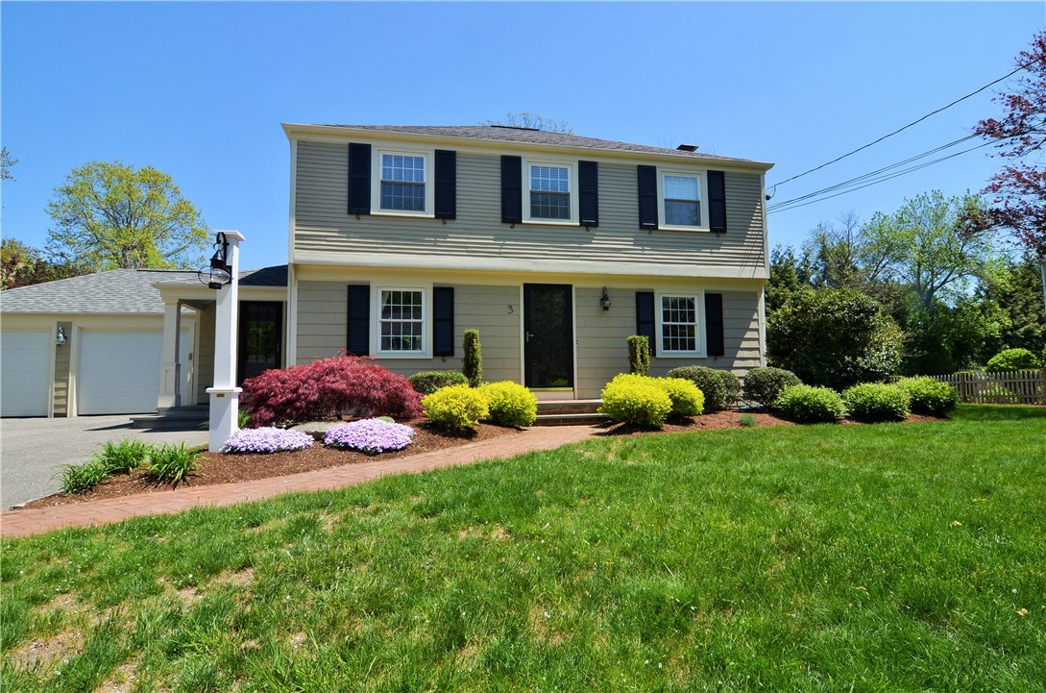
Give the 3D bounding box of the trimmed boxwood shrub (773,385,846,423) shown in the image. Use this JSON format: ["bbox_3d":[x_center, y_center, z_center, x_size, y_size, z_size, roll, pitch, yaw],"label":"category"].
[{"bbox_3d":[4.835,0.980,8.729,1.100,0.640,1.050,0,-4,-11],"label":"trimmed boxwood shrub"}]

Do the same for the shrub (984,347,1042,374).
[{"bbox_3d":[16.716,0.748,17.754,1.450,1.400,1.400,0,-4,-11],"label":"shrub"}]

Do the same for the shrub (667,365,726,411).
[{"bbox_3d":[3.252,0.785,9.724,1.060,0.800,1.020,0,-4,-11],"label":"shrub"}]

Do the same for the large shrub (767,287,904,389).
[{"bbox_3d":[7.244,0.033,12.300,2.748,2.814,2.748,0,-3,-11],"label":"large shrub"}]

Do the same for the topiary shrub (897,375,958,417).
[{"bbox_3d":[7.674,0.937,9.900,0.892,0.743,0.892,0,-3,-11],"label":"topiary shrub"}]

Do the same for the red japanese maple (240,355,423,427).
[{"bbox_3d":[-2.969,0.721,7.963,2.800,1.120,2.200,0,-4,-11],"label":"red japanese maple"}]

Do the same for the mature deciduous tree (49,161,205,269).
[{"bbox_3d":[-20.965,-3.635,28.000,6.859,12.581,6.859,0,-3,-11],"label":"mature deciduous tree"}]

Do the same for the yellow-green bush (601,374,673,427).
[{"bbox_3d":[1.838,0.881,8.500,1.130,0.853,1.130,0,-3,-11],"label":"yellow-green bush"}]

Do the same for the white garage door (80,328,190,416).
[{"bbox_3d":[-9.602,0.653,13.004,2.460,2.120,0.080,0,-4,-11],"label":"white garage door"}]

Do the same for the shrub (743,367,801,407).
[{"bbox_3d":[4.894,0.830,10.174,1.040,0.780,1.000,0,-4,-11],"label":"shrub"}]

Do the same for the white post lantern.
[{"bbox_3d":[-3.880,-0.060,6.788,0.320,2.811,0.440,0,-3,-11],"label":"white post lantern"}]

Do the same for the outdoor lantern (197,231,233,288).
[{"bbox_3d":[-3.833,-1.063,6.563,0.330,0.695,0.490,0,-3,-11],"label":"outdoor lantern"}]

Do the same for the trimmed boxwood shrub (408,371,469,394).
[{"bbox_3d":[-1.421,0.821,8.850,0.980,0.826,0.980,0,-3,-11],"label":"trimmed boxwood shrub"}]

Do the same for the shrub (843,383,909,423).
[{"bbox_3d":[6.349,1.010,9.400,1.003,0.669,1.003,0,-3,-11],"label":"shrub"}]

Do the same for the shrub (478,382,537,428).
[{"bbox_3d":[-0.262,0.953,8.650,1.001,0.726,1.001,0,-3,-11],"label":"shrub"}]

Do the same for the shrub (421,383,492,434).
[{"bbox_3d":[-1.057,0.997,8.326,1.060,0.720,1.020,0,-4,-11],"label":"shrub"}]

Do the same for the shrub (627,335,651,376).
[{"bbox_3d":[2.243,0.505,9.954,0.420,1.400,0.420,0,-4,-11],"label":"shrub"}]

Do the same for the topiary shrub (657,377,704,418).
[{"bbox_3d":[2.681,0.905,9.127,1.000,0.700,0.970,0,-4,-11],"label":"topiary shrub"}]

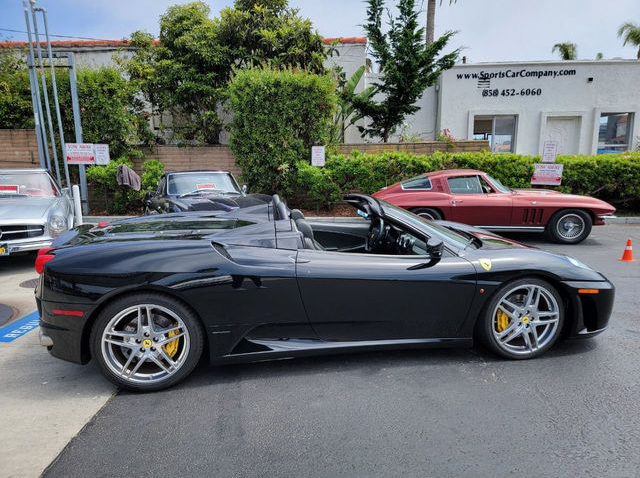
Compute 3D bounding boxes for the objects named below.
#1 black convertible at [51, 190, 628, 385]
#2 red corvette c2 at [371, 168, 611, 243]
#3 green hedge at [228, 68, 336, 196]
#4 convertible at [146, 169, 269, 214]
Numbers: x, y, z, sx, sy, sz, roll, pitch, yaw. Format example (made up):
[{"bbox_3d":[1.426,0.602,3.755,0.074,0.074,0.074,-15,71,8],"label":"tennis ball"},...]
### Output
[{"bbox_3d":[0.140,0.195,3.870,4.500,1.190,1.930,-2,10,-9],"label":"black convertible"},{"bbox_3d":[3.064,-0.678,8.531,4.440,1.270,1.770,1,10,8],"label":"red corvette c2"},{"bbox_3d":[-0.932,-2.315,10.965,2.600,3.400,1.400,0,10,0],"label":"green hedge"},{"bbox_3d":[-2.176,-0.609,8.268,1.720,1.270,4.350,-6,11,-27],"label":"convertible"}]

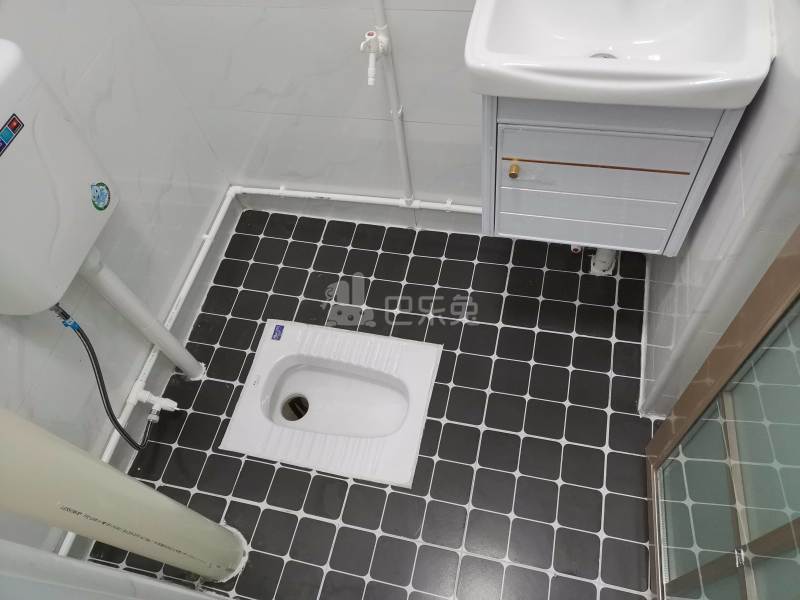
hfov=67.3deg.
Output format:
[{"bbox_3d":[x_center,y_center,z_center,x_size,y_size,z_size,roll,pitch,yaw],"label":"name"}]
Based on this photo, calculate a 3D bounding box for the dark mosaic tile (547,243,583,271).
[{"bbox_3d":[0.482,-0.121,1.756,0.096,0.008,0.096,8,61,14],"label":"dark mosaic tile"}]

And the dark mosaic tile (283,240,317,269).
[{"bbox_3d":[-0.317,-0.140,1.919,0.096,0.010,0.096,7,61,14],"label":"dark mosaic tile"}]

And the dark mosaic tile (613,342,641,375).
[{"bbox_3d":[0.593,0.156,1.570,0.071,0.008,0.096,7,61,14],"label":"dark mosaic tile"}]

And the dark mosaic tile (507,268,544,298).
[{"bbox_3d":[0.362,-0.050,1.733,0.095,0.010,0.095,8,61,14],"label":"dark mosaic tile"}]

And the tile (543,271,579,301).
[{"bbox_3d":[0.463,-0.037,1.728,0.096,0.010,0.096,7,61,14],"label":"tile"}]

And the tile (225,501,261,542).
[{"bbox_3d":[-0.398,0.552,1.494,0.096,0.008,0.096,8,61,14],"label":"tile"}]

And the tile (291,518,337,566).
[{"bbox_3d":[-0.207,0.586,1.460,0.096,0.010,0.096,7,61,14],"label":"tile"}]

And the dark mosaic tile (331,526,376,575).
[{"bbox_3d":[-0.109,0.593,1.421,0.096,0.008,0.096,8,61,14],"label":"dark mosaic tile"}]

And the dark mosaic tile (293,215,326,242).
[{"bbox_3d":[-0.293,-0.225,1.968,0.096,0.010,0.096,7,61,14],"label":"dark mosaic tile"}]

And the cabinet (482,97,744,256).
[{"bbox_3d":[0.382,-0.358,1.168,0.392,0.406,0.328,7,61,14],"label":"cabinet"}]

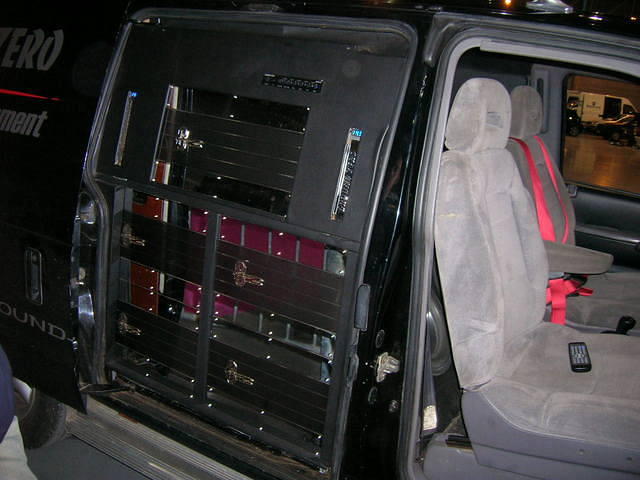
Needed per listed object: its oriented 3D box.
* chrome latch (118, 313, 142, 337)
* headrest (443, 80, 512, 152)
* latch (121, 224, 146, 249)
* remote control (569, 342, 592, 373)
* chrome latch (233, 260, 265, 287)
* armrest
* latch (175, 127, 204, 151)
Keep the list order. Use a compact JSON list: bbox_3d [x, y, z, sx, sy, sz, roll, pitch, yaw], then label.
[{"bbox_3d":[-0.618,0.279,2.050,0.093,0.067,0.025,16,18,26],"label":"chrome latch"},{"bbox_3d":[0.452,-0.354,1.803,0.125,0.205,0.255,9,15,28],"label":"headrest"},{"bbox_3d":[-0.585,-0.006,1.972,0.093,0.067,0.025,16,18,26],"label":"latch"},{"bbox_3d":[0.758,0.343,1.832,0.052,0.020,0.170,-4,14,18],"label":"remote control"},{"bbox_3d":[-0.202,0.100,1.775,0.093,0.067,0.025,16,18,26],"label":"chrome latch"},{"bbox_3d":[0.866,0.053,2.238,0.310,0.090,0.085,16,18,26],"label":"armrest"},{"bbox_3d":[-0.376,-0.287,1.826,0.093,0.067,0.025,16,7,26],"label":"latch"}]

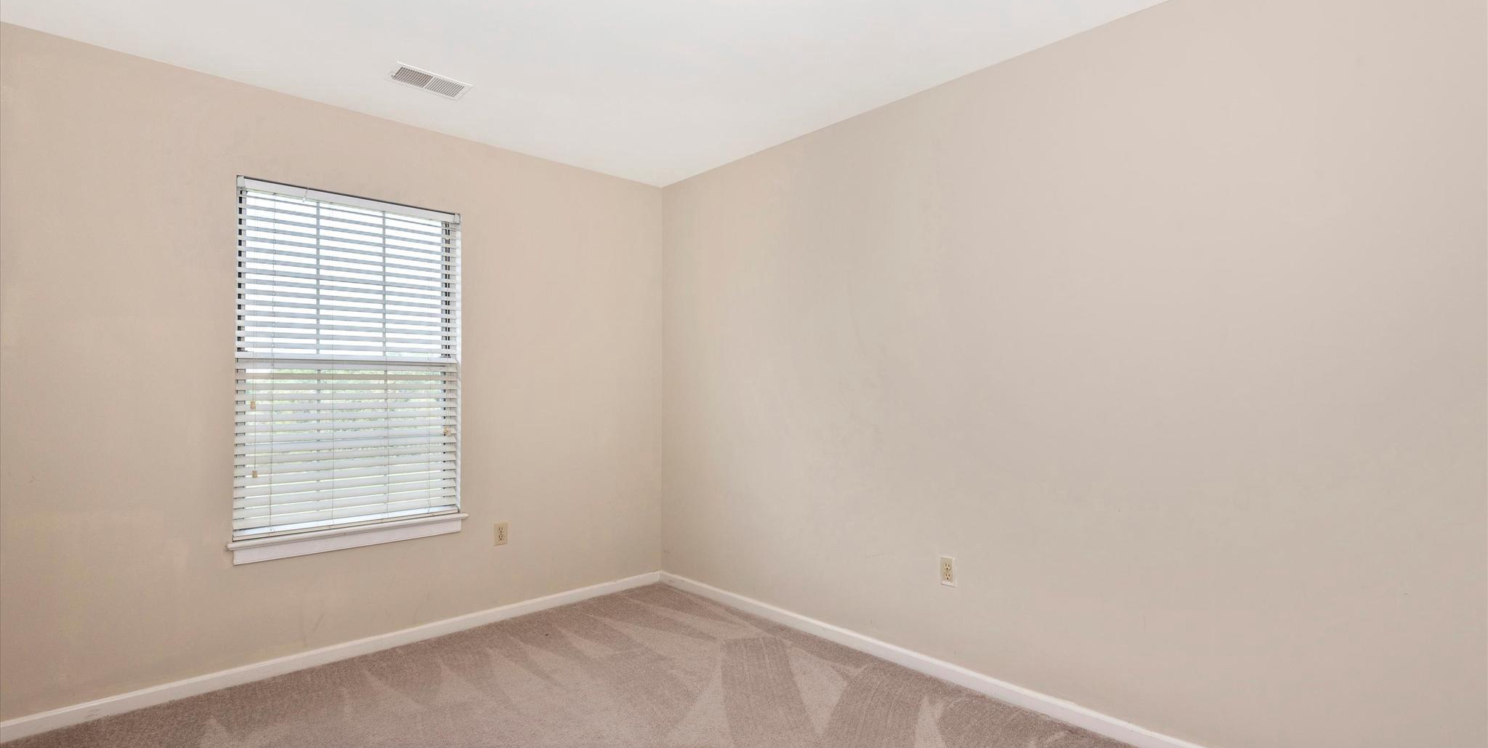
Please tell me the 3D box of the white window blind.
[{"bbox_3d":[-1.770,-0.012,3.050,0.925,1.590,0.120,1,-2,-43],"label":"white window blind"}]

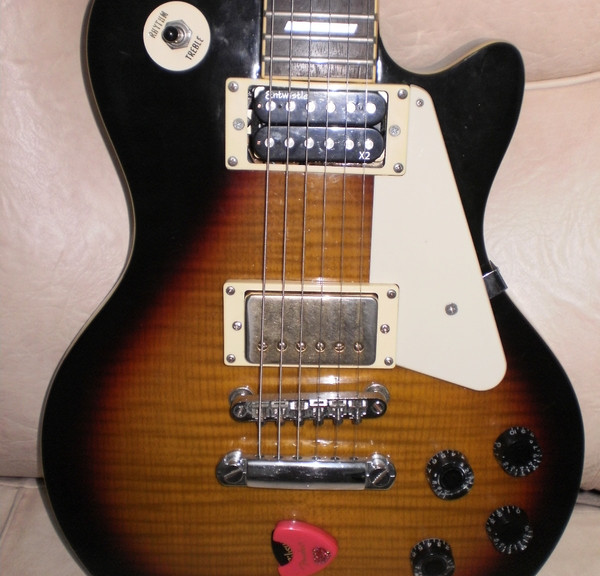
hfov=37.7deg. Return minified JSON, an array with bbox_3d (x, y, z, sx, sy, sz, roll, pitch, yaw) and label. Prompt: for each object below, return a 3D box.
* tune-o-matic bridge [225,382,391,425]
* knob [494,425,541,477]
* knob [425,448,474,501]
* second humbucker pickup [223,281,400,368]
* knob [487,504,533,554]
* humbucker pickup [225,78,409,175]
[{"bbox_3d":[0.005,0.064,0.475,0.085,0.015,0.017,-1,12,-1],"label":"tune-o-matic bridge"},{"bbox_3d":[0.121,0.091,0.487,0.025,0.025,0.014,2,12,0],"label":"knob"},{"bbox_3d":[0.084,0.104,0.487,0.025,0.025,0.014,1,12,-1],"label":"knob"},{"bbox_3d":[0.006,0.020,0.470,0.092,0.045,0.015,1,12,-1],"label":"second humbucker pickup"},{"bbox_3d":[0.119,0.138,0.498,0.025,0.025,0.014,2,12,-1],"label":"knob"},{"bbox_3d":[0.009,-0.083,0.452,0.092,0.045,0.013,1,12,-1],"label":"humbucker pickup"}]

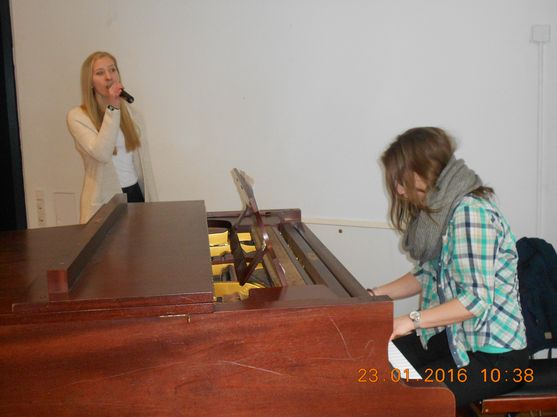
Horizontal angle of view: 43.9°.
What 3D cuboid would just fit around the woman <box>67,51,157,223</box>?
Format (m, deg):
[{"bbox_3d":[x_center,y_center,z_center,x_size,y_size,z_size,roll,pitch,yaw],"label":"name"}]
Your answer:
[{"bbox_3d":[-0.767,0.099,3.309,0.460,1.679,0.360,-8,10,-42],"label":"woman"}]

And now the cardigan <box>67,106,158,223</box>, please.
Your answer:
[{"bbox_3d":[-0.774,-0.143,3.278,0.460,0.668,0.340,-8,10,-42],"label":"cardigan"}]

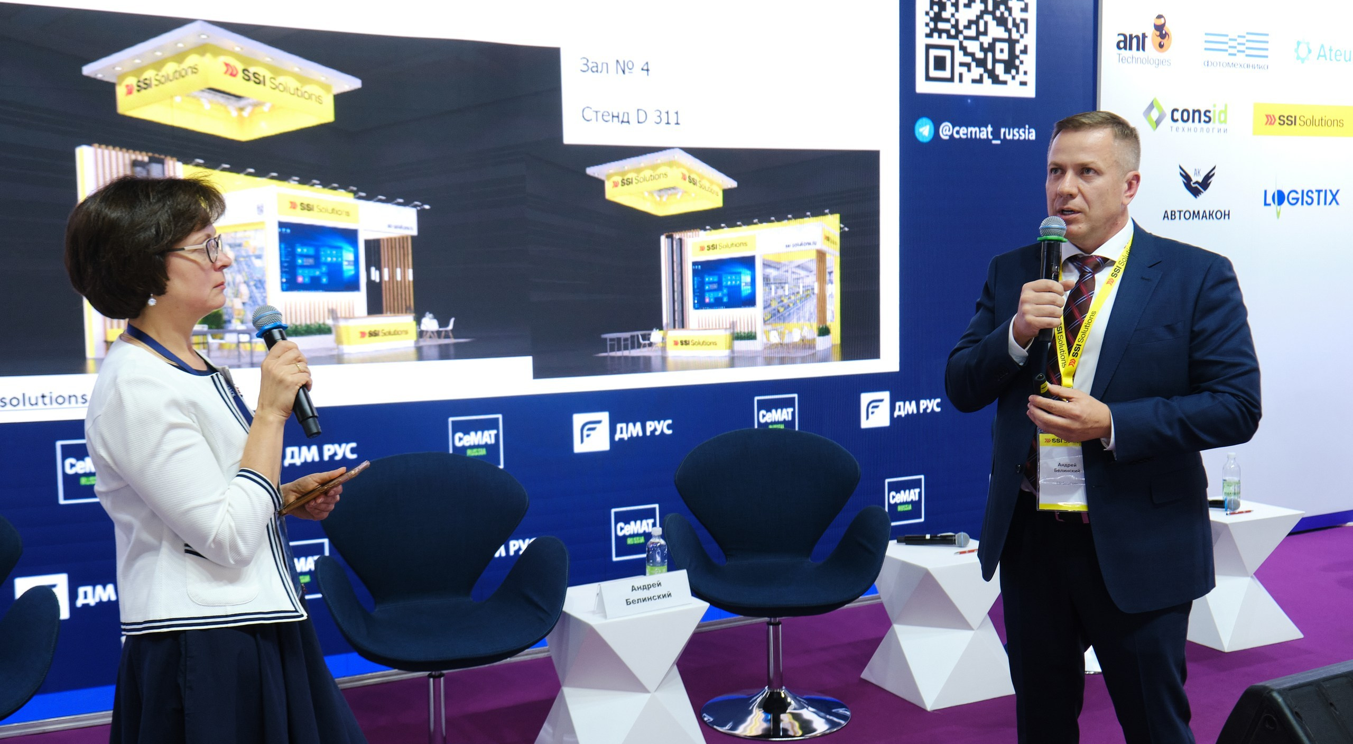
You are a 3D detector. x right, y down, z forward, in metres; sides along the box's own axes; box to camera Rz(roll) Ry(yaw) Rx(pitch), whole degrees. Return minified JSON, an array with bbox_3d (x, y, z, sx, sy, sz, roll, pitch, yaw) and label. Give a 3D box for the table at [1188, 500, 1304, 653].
[{"bbox_3d":[2.199,0.795,4.822,0.402,0.486,0.402,-3,5,-22],"label":"table"}]

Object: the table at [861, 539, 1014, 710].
[{"bbox_3d":[0.931,0.868,4.257,0.402,0.486,0.402,-3,5,-25],"label":"table"}]

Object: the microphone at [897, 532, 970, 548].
[{"bbox_3d":[0.916,0.597,4.281,0.254,0.053,0.051,0,5,13],"label":"microphone"}]

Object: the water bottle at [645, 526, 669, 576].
[{"bbox_3d":[-0.062,0.584,3.704,0.065,0.212,0.065,-1,5,0],"label":"water bottle"}]

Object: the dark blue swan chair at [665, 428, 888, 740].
[{"bbox_3d":[0.323,0.684,3.963,0.725,0.925,0.660,-1,5,-1],"label":"dark blue swan chair"}]

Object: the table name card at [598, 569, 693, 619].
[{"bbox_3d":[-0.094,0.654,3.566,0.290,0.098,0.068,-4,6,-30],"label":"table name card"}]

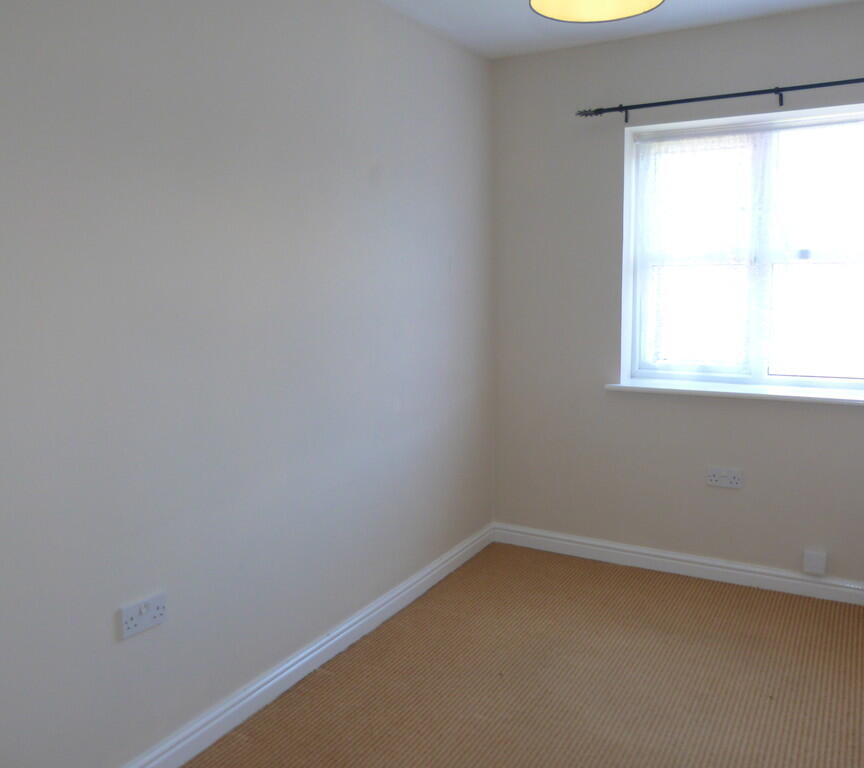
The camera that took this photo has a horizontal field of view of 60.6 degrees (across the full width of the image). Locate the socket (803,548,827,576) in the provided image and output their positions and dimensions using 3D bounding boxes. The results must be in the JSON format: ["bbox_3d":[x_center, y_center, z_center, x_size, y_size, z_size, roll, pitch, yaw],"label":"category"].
[{"bbox_3d":[1.628,0.762,3.142,0.084,0.086,0.020,4,10,28],"label":"socket"}]

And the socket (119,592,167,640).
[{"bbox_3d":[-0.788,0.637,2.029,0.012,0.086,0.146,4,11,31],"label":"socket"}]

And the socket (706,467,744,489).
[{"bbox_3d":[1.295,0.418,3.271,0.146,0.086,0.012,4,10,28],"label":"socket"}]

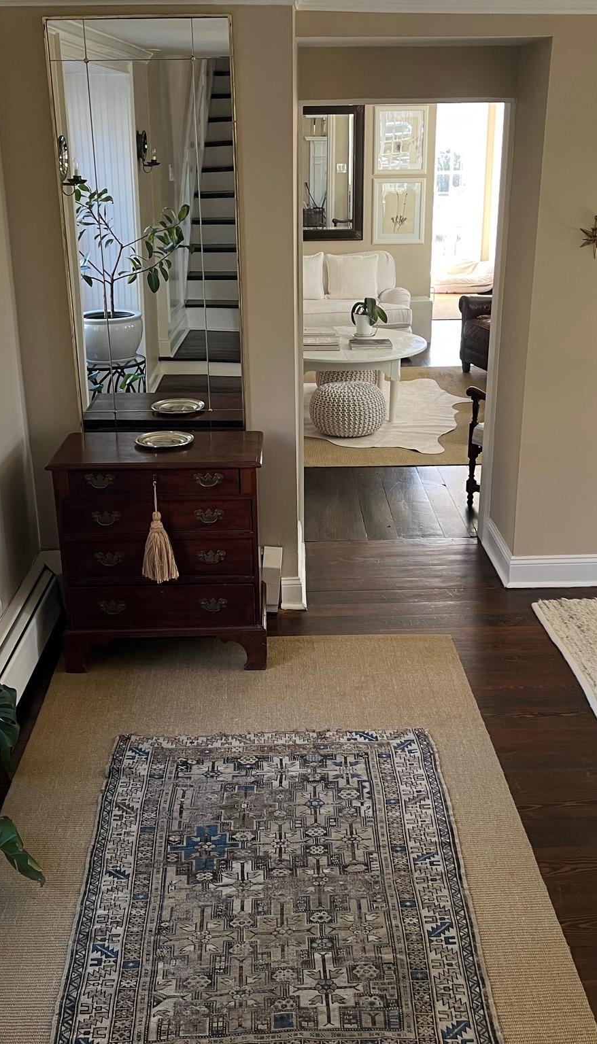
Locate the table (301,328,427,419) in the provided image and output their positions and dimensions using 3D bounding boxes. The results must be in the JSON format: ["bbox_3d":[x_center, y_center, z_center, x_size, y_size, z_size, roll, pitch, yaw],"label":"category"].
[{"bbox_3d":[0.287,-1.059,7.547,1.270,0.475,1.270,-1,21,-2],"label":"table"}]

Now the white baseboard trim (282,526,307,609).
[{"bbox_3d":[-0.027,0.181,4.719,0.108,0.155,0.690,-1,21,-2],"label":"white baseboard trim"}]

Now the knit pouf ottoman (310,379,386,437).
[{"bbox_3d":[0.328,-0.735,6.845,0.504,0.350,0.505,-1,21,-2],"label":"knit pouf ottoman"}]

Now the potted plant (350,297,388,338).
[{"bbox_3d":[0.513,-1.481,7.612,0.270,0.270,0.230,-1,21,-2],"label":"potted plant"}]

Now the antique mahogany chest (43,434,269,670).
[{"bbox_3d":[-0.505,0.106,3.978,0.762,0.802,0.450,-1,21,-2],"label":"antique mahogany chest"}]

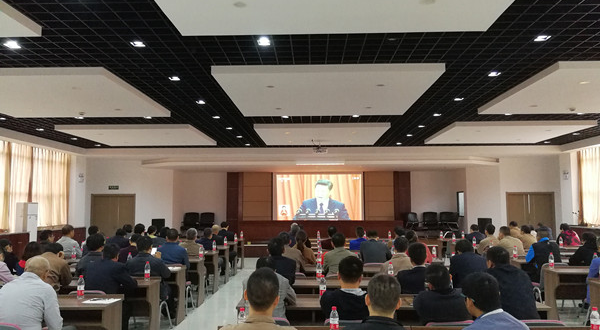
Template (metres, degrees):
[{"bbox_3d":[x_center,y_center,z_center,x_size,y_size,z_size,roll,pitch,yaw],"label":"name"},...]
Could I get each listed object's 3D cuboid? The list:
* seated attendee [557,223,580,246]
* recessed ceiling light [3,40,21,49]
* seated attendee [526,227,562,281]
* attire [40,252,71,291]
[{"bbox_3d":[5.834,1.910,10.298,0.520,1.240,0.720,1,-5,-10],"label":"seated attendee"},{"bbox_3d":[-3.324,-1.383,5.406,0.150,0.100,0.150,0,-5,2],"label":"recessed ceiling light"},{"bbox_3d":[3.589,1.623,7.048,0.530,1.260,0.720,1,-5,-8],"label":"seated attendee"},{"bbox_3d":[-2.638,1.239,4.951,0.500,0.680,0.550,-1,-5,12],"label":"attire"}]

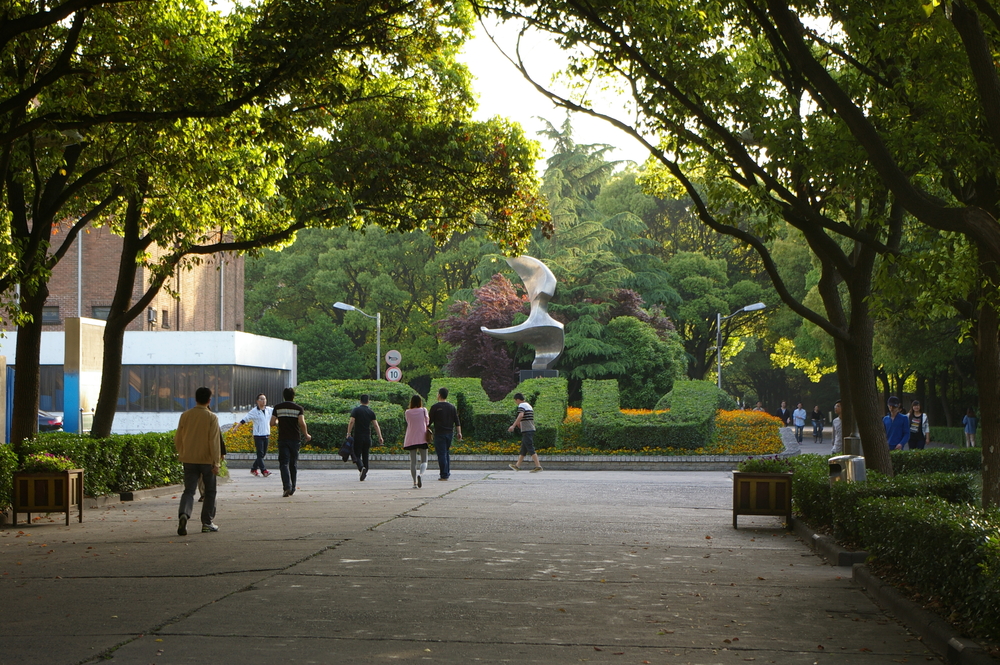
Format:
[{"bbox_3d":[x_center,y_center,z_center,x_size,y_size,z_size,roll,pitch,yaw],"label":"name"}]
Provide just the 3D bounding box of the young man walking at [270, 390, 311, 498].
[{"bbox_3d":[-3.407,1.803,37.060,0.600,1.750,0.500,0,-2,3],"label":"young man walking"}]

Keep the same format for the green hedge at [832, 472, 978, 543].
[{"bbox_3d":[4.120,1.790,23.053,1.400,0.640,2.200,0,-2,3],"label":"green hedge"}]

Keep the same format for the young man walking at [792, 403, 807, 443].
[{"bbox_3d":[12.239,3.689,93.000,0.540,1.670,0.450,0,-2,7],"label":"young man walking"}]

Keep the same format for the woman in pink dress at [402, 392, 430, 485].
[{"bbox_3d":[-1.475,1.943,40.700,0.520,1.660,0.520,0,-2,3],"label":"woman in pink dress"}]

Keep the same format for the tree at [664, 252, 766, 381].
[{"bbox_3d":[7.837,0.678,82.023,4.000,7.000,4.000,0,-2,0],"label":"tree"}]

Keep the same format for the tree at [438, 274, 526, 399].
[{"bbox_3d":[-0.482,0.613,66.500,2.900,4.600,2.800,0,-2,4],"label":"tree"}]

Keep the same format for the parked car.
[{"bbox_3d":[-17.115,3.206,76.300,4.600,1.450,1.800,0,-2,10],"label":"parked car"}]

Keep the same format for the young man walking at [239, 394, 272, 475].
[{"bbox_3d":[-5.082,2.155,47.455,0.750,1.740,0.500,1,-2,-25],"label":"young man walking"}]

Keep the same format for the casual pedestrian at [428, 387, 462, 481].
[{"bbox_3d":[-1.056,1.989,44.100,0.640,1.790,0.500,0,-2,2],"label":"casual pedestrian"}]

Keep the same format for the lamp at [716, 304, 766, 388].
[{"bbox_3d":[8.224,1.456,77.500,1.680,4.930,0.300,0,-2,4],"label":"lamp"}]

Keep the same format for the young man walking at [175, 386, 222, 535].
[{"bbox_3d":[-3.497,1.471,26.366,0.500,1.700,0.450,0,-2,10],"label":"young man walking"}]

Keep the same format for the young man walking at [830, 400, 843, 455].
[{"bbox_3d":[6.131,2.022,40.500,0.460,1.650,0.420,-1,-2,30],"label":"young man walking"}]

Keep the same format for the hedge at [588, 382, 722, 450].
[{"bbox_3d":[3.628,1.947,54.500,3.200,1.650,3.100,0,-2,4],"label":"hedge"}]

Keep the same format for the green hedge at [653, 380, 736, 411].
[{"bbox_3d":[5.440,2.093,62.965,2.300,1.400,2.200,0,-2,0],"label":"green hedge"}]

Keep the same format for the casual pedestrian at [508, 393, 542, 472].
[{"bbox_3d":[0.558,2.237,49.753,0.700,1.730,0.480,0,-2,12],"label":"casual pedestrian"}]

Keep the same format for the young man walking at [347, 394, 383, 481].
[{"bbox_3d":[-2.703,2.090,45.356,0.640,1.730,0.500,0,-2,1],"label":"young man walking"}]

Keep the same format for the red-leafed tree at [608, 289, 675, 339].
[{"bbox_3d":[4.322,0.827,70.000,2.800,4.400,2.800,0,-2,4],"label":"red-leafed tree"}]

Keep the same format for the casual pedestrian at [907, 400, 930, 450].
[{"bbox_3d":[8.622,2.203,46.953,0.520,1.610,0.400,0,-2,11],"label":"casual pedestrian"}]

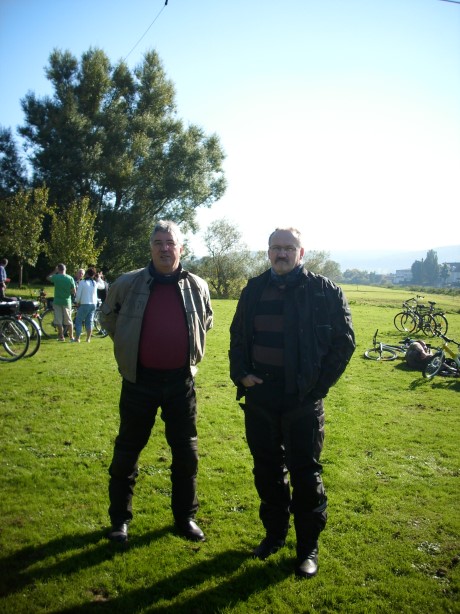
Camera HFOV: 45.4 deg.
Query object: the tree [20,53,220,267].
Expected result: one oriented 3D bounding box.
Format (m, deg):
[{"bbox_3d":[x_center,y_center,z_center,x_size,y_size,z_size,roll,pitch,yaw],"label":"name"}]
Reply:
[{"bbox_3d":[-9.780,-12.418,50.000,17.500,20.500,15.500,1,3,0],"label":"tree"}]

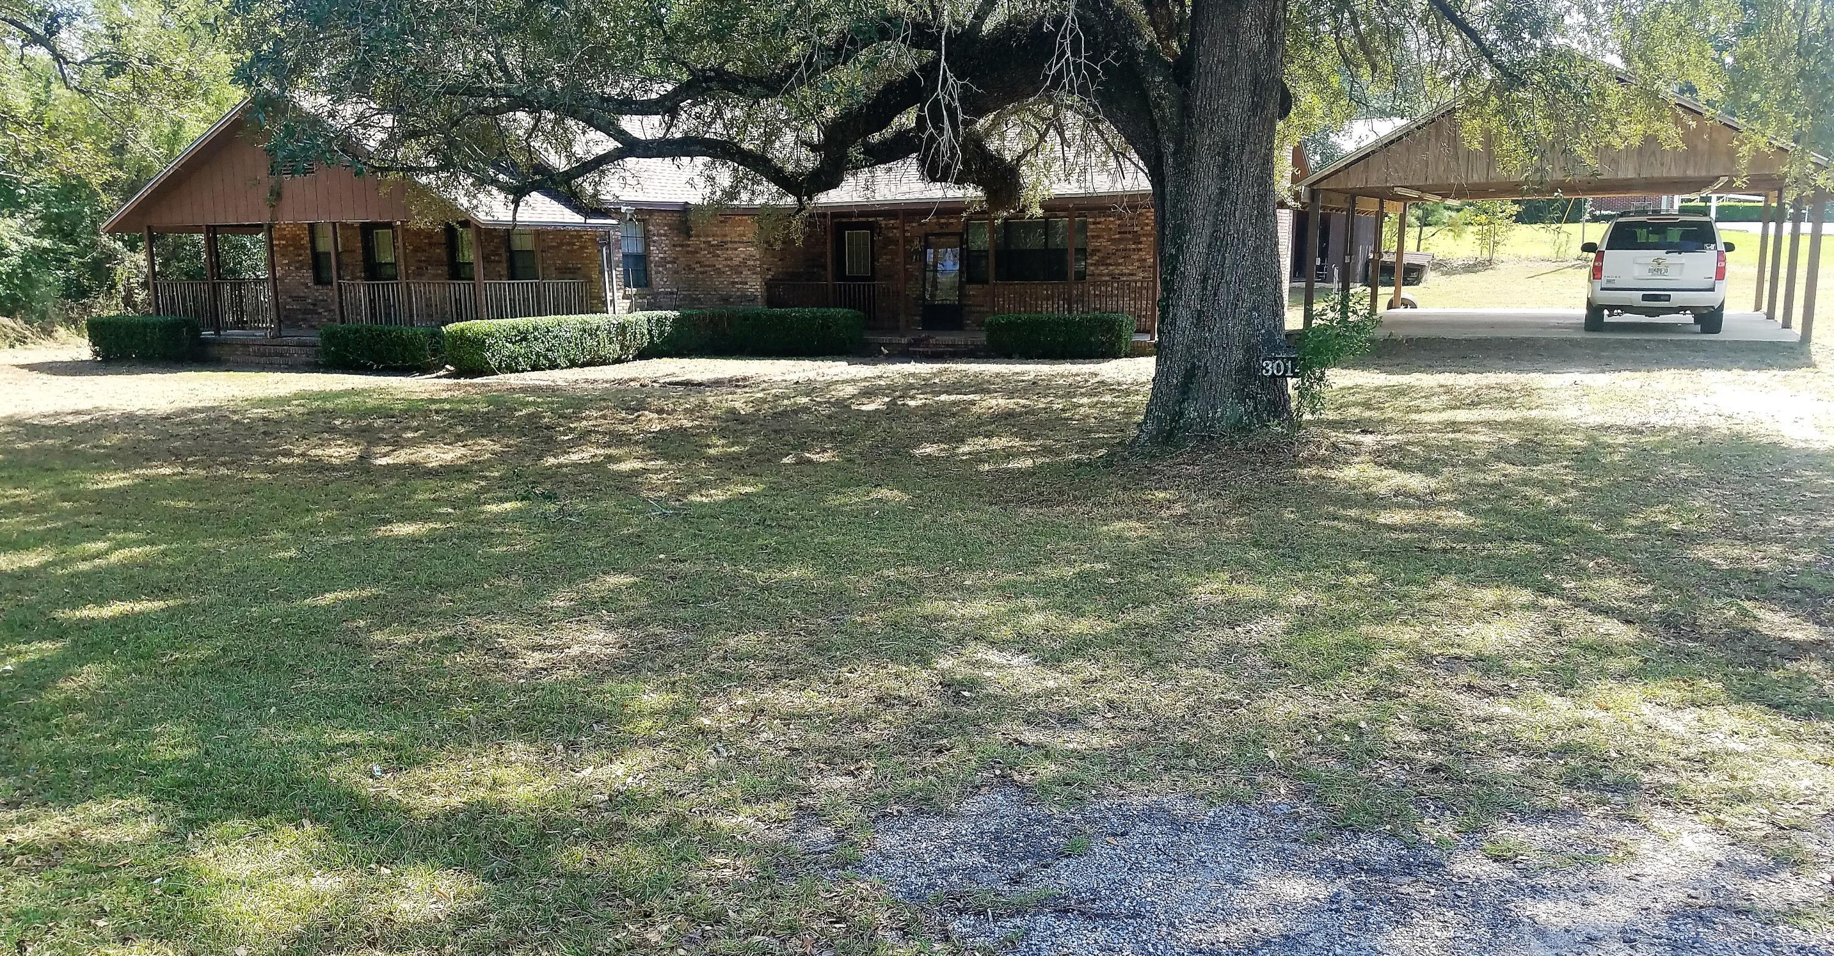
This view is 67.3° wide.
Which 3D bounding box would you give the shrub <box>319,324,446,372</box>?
[{"bbox_3d":[-10.258,-2.608,27.226,3.300,0.870,1.050,4,10,27],"label":"shrub"}]

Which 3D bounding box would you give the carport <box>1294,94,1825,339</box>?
[{"bbox_3d":[12.645,-5.325,26.881,8.061,4.485,10.505,4,10,27],"label":"carport"}]

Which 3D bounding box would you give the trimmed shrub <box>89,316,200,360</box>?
[{"bbox_3d":[-17.238,-3.136,30.835,2.550,0.900,0.950,4,10,27],"label":"trimmed shrub"}]

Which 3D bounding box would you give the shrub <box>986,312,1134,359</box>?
[{"bbox_3d":[2.614,-2.632,25.005,2.550,0.830,1.000,4,10,27],"label":"shrub"}]

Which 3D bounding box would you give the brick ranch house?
[{"bbox_3d":[-4.652,-6.010,32.459,24.600,5.650,14.400,4,10,27],"label":"brick ranch house"}]

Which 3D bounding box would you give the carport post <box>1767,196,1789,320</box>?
[{"bbox_3d":[16.660,-4.301,26.676,0.110,2.429,0.110,4,10,27],"label":"carport post"}]

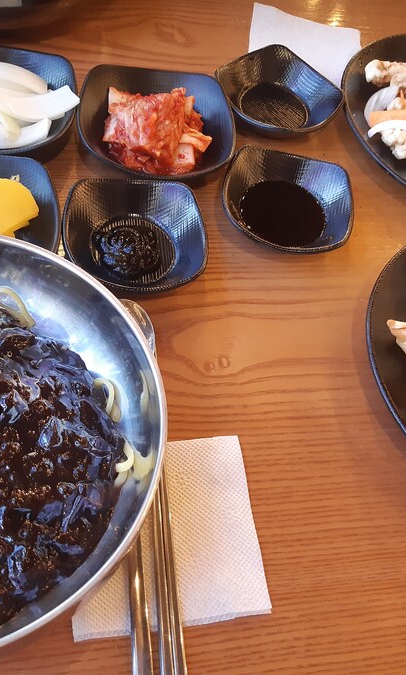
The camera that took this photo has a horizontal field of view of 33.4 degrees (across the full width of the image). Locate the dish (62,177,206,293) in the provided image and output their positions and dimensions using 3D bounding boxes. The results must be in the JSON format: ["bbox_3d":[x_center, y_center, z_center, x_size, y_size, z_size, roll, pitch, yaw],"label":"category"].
[{"bbox_3d":[-0.045,-0.065,0.455,0.094,0.027,0.094,-2,59,-12],"label":"dish"}]

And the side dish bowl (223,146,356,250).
[{"bbox_3d":[0.061,-0.095,0.495,0.094,0.027,0.094,12,57,-4],"label":"side dish bowl"}]

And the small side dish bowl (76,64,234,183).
[{"bbox_3d":[-0.036,-0.155,0.509,0.115,0.034,0.115,2,58,-11],"label":"small side dish bowl"}]

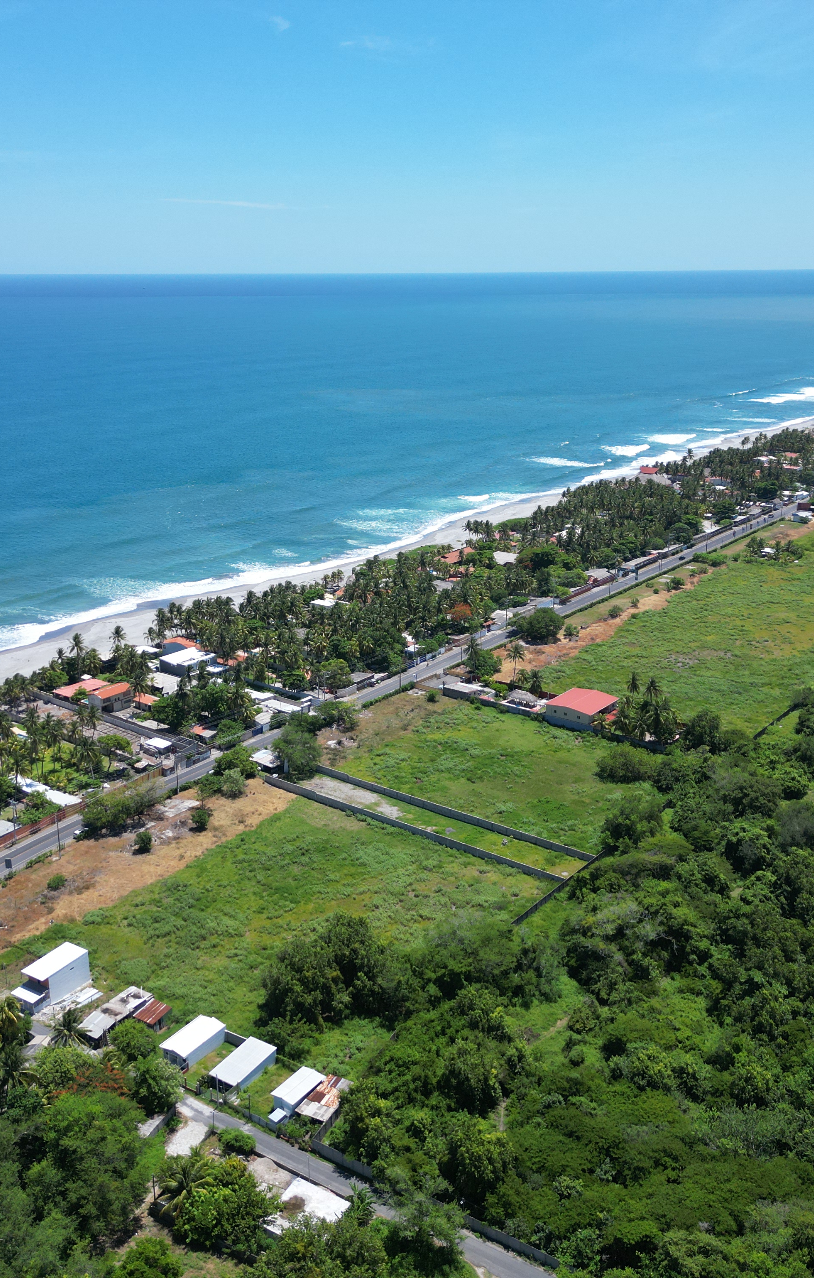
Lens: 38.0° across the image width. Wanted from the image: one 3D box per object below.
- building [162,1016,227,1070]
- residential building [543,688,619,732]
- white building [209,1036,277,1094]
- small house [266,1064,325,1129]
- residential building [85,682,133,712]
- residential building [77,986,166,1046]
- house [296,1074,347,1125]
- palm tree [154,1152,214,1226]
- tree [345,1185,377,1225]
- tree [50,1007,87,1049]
[{"bbox_3d":[-36.941,69.977,204.986,5.830,3.500,10.680,11,21,31],"label":"building"},{"bbox_3d":[52.849,20.608,355.369,15.500,6.400,17.800,13,22,35],"label":"residential building"},{"bbox_3d":[-29.529,77.809,213.571,5.842,3.500,11.863,10,20,30],"label":"white building"},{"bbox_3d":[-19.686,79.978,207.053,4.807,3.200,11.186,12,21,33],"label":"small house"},{"bbox_3d":[-95.310,18.670,380.200,7.980,6.210,12.710,13,22,36],"label":"residential building"},{"bbox_3d":[-50.450,68.315,210.946,9.400,3.200,14.200,10,20,28],"label":"residential building"},{"bbox_3d":[-12.860,74.831,190.255,4.800,2.900,10.300,10,20,28],"label":"house"},{"bbox_3d":[-31.802,79.202,169.358,7.700,7.300,7.700,0,18,0],"label":"palm tree"},{"bbox_3d":[-6.632,86.463,179.628,4.900,7.200,4.900,0,17,0],"label":"tree"},{"bbox_3d":[-62.591,73.544,219.566,7.000,8.300,7.000,0,17,0],"label":"tree"}]

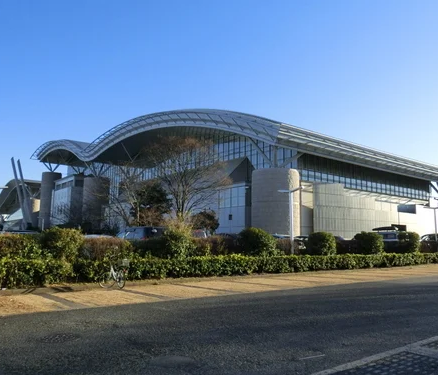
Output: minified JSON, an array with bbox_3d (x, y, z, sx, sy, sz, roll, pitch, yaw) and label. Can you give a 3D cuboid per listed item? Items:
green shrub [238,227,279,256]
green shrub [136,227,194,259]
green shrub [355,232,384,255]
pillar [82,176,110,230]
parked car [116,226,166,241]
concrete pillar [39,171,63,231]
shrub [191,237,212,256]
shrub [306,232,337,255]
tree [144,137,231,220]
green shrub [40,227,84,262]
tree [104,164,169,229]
[{"bbox_3d":[2.565,3.636,27.200,2.400,2.200,2.600,0,-8,0],"label":"green shrub"},{"bbox_3d":[-2.966,3.201,22.800,2.000,2.150,2.700,7,-10,-38],"label":"green shrub"},{"bbox_3d":[11.057,4.247,30.879,1.950,1.850,1.800,6,-10,-39],"label":"green shrub"},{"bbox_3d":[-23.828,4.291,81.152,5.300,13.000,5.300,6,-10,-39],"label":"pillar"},{"bbox_3d":[-4.545,3.283,24.181,1.600,1.850,3.900,6,-10,-39],"label":"parked car"},{"bbox_3d":[-26.548,3.386,66.000,3.000,12.000,3.000,7,-11,-39],"label":"concrete pillar"},{"bbox_3d":[-1.073,3.648,24.300,1.300,1.600,1.350,7,-10,-38],"label":"shrub"},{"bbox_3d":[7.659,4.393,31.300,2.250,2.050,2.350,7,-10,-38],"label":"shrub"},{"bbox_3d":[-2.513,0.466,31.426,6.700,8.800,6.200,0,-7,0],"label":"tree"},{"bbox_3d":[-6.314,2.391,16.792,1.650,1.650,1.500,6,-10,-39],"label":"green shrub"},{"bbox_3d":[-7.588,1.885,39.000,6.000,8.200,6.200,7,-11,-39],"label":"tree"}]

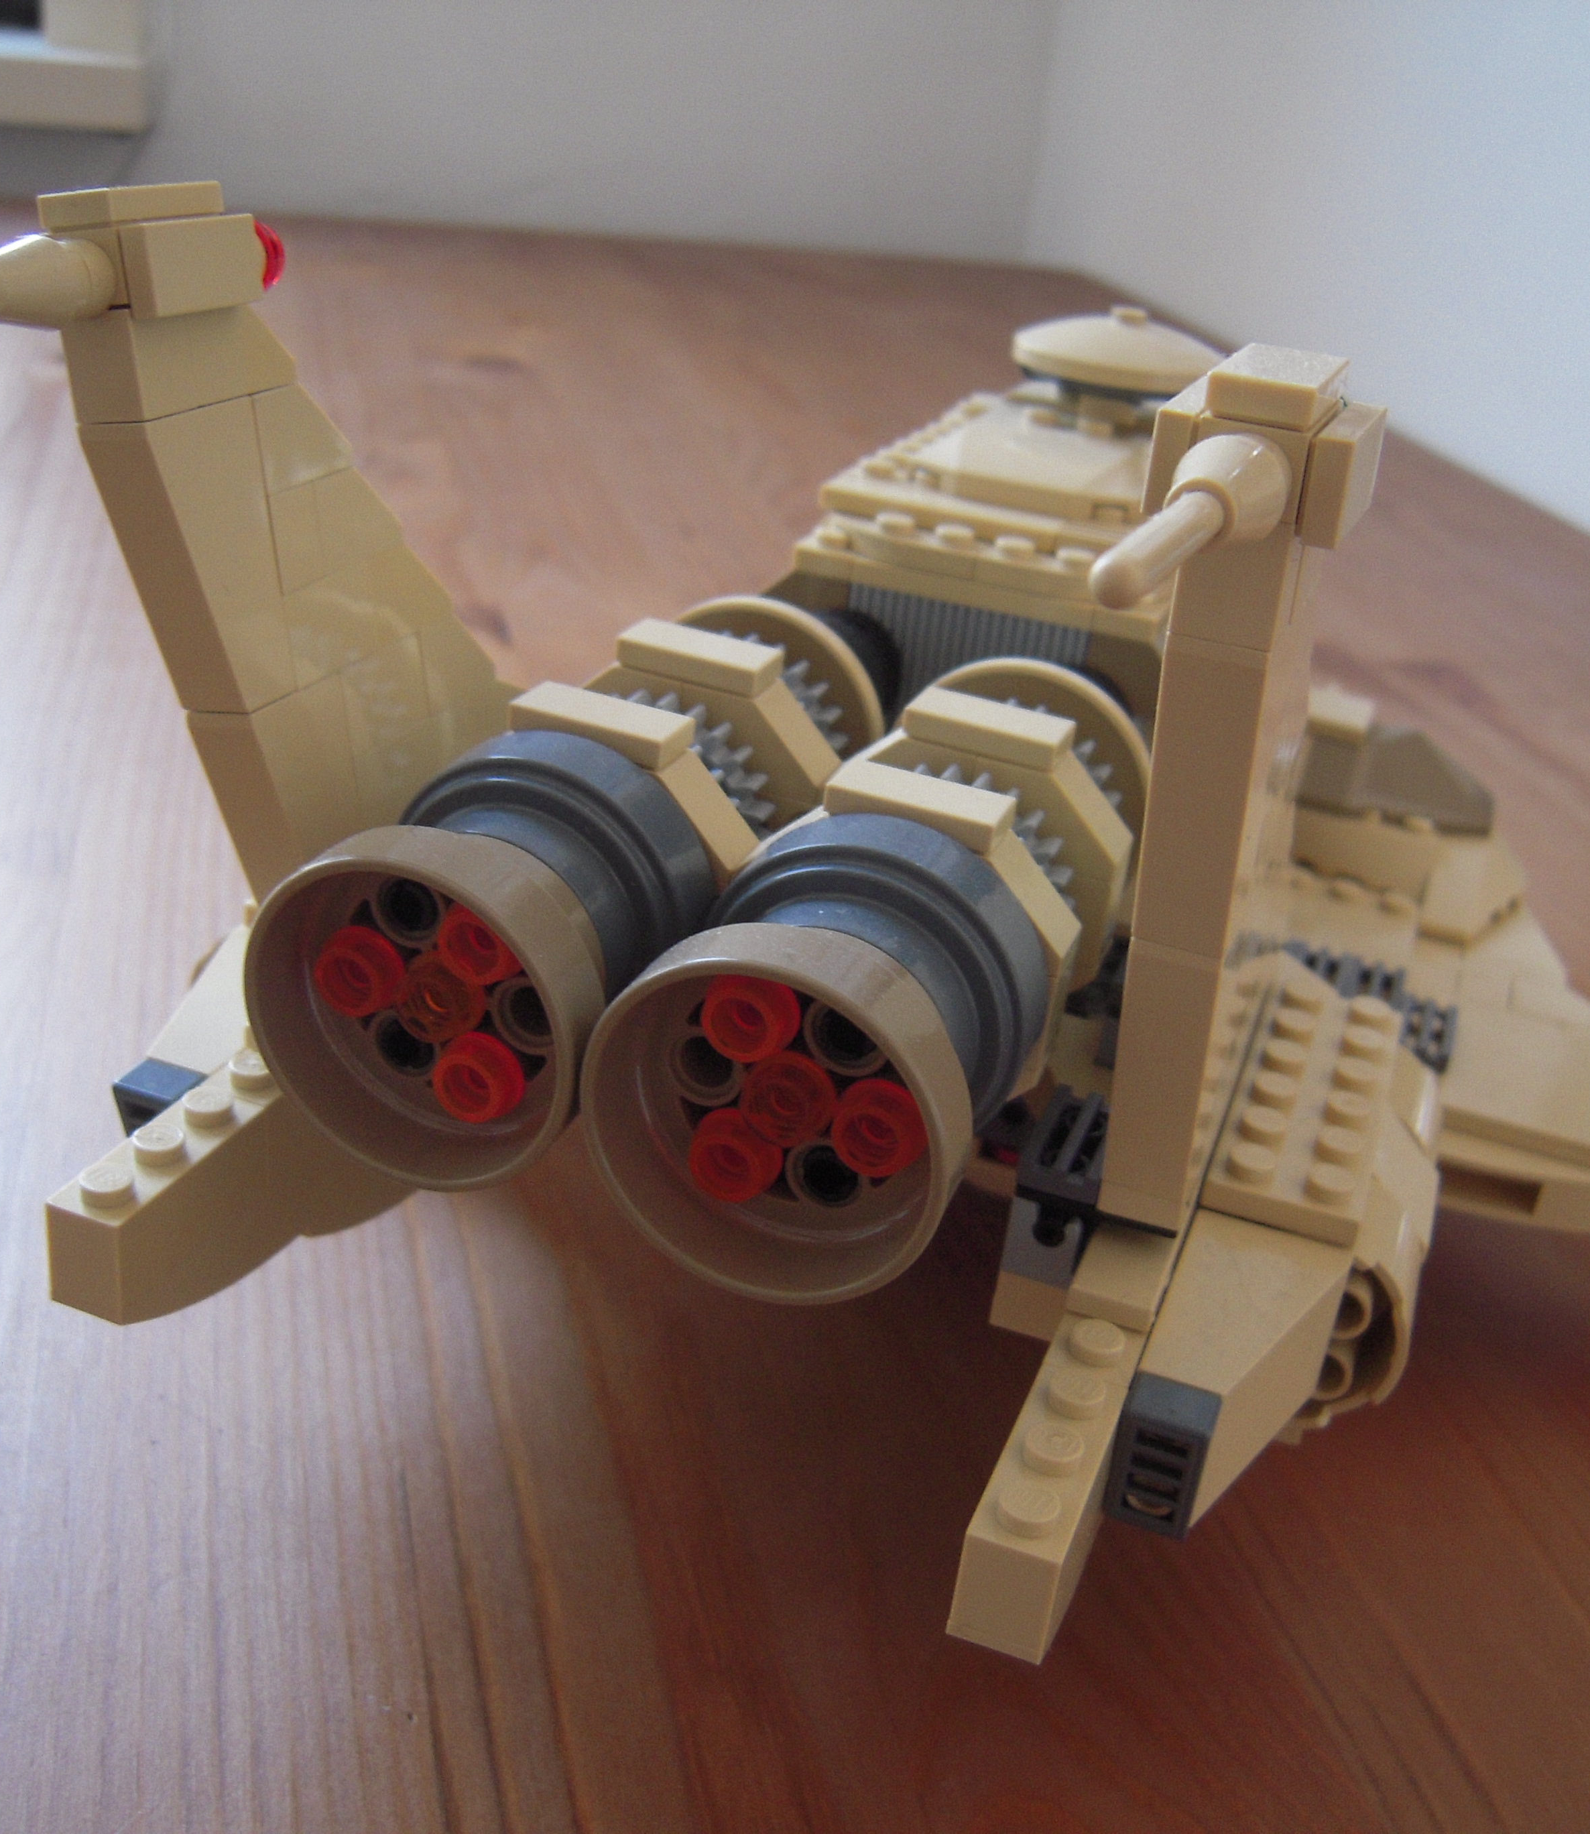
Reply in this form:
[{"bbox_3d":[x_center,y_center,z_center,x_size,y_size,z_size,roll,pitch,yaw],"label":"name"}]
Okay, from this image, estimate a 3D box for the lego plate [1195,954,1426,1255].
[{"bbox_3d":[0.057,0.020,0.219,0.016,0.005,0.049,15,28,16],"label":"lego plate"}]

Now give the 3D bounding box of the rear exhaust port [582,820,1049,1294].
[{"bbox_3d":[0.003,0.012,0.170,0.031,0.031,0.031,15,28,16],"label":"rear exhaust port"}]

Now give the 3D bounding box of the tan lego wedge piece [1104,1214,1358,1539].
[{"bbox_3d":[0.042,0.044,0.189,0.016,0.016,0.032,15,28,16],"label":"tan lego wedge piece"}]

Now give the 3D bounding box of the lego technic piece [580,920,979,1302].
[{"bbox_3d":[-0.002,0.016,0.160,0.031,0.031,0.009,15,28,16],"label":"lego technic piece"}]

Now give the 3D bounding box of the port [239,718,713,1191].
[{"bbox_3d":[-0.027,0.004,0.178,0.031,0.031,0.031,15,28,16],"label":"port"}]

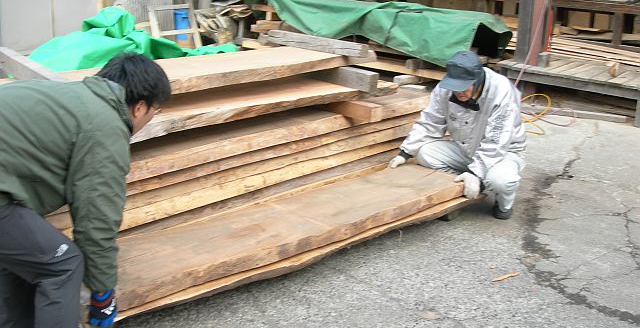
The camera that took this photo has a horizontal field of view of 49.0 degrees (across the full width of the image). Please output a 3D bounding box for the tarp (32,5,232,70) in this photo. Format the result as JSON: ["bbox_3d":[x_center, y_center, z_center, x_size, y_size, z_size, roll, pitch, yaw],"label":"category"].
[{"bbox_3d":[-1.295,-0.864,4.800,1.420,0.400,0.680,-15,23,-41],"label":"tarp"}]

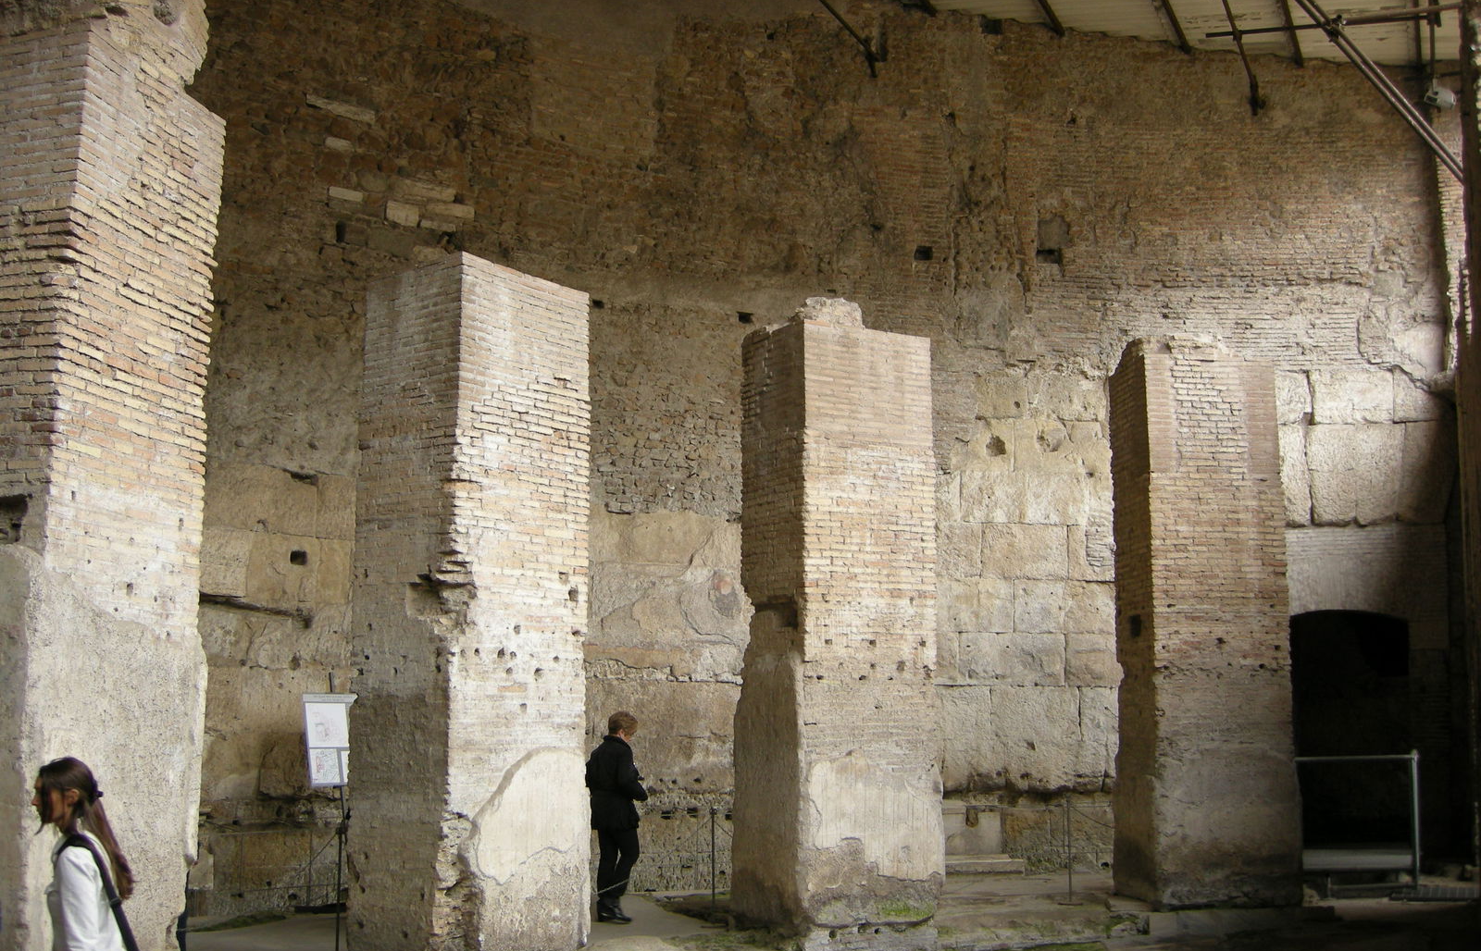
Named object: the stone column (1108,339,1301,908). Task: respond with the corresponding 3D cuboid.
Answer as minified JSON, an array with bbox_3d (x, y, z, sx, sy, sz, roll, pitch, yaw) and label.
[{"bbox_3d":[4.271,1.330,14.416,1.274,5.140,1.140,1,-9,-5],"label":"stone column"}]

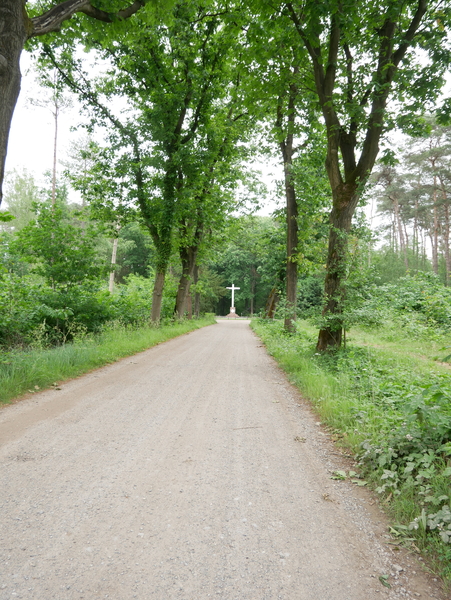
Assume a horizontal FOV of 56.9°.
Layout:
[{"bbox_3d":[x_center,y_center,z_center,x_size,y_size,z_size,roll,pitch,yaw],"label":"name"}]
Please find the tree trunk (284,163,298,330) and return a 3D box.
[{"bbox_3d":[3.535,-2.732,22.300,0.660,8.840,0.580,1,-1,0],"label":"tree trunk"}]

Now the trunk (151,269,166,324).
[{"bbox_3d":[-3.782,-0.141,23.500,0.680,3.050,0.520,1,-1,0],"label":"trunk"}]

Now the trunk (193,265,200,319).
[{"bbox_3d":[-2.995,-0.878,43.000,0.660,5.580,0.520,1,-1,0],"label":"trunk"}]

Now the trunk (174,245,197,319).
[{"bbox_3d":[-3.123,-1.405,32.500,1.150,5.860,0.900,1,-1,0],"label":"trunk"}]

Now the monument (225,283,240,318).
[{"bbox_3d":[0.999,0.143,54.000,1.820,4.400,1.450,1,-1,3],"label":"monument"}]

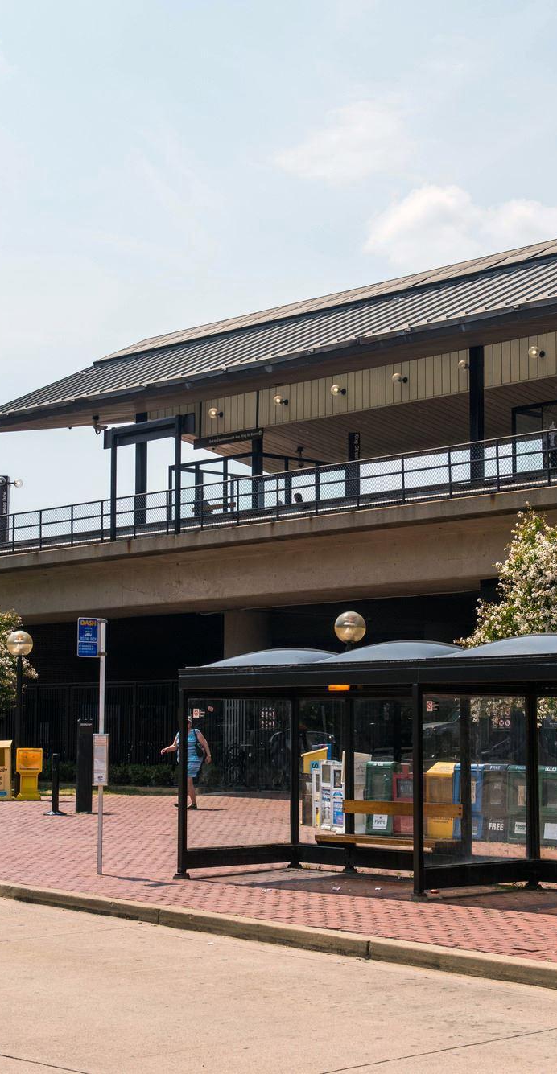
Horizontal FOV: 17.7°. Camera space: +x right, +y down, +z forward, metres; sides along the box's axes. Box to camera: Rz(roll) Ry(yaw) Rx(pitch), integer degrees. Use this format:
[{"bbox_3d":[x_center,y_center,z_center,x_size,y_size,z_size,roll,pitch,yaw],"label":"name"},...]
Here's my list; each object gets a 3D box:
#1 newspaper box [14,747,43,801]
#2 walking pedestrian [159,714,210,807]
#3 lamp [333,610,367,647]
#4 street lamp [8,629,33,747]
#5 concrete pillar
[{"bbox_3d":[-5.164,4.937,37.261,0.520,1.070,0.460,0,-6,3],"label":"newspaper box"},{"bbox_3d":[-1.728,4.219,33.564,0.700,1.710,0.600,5,-8,-40],"label":"walking pedestrian"},{"bbox_3d":[1.207,3.035,30.962,0.550,3.500,0.550,6,-9,-43],"label":"lamp"},{"bbox_3d":[-5.999,4.077,41.404,0.600,3.800,0.600,0,-6,0],"label":"street lamp"},{"bbox_3d":[-0.806,4.139,47.039,1.250,4.450,1.250,6,-9,-43],"label":"concrete pillar"}]

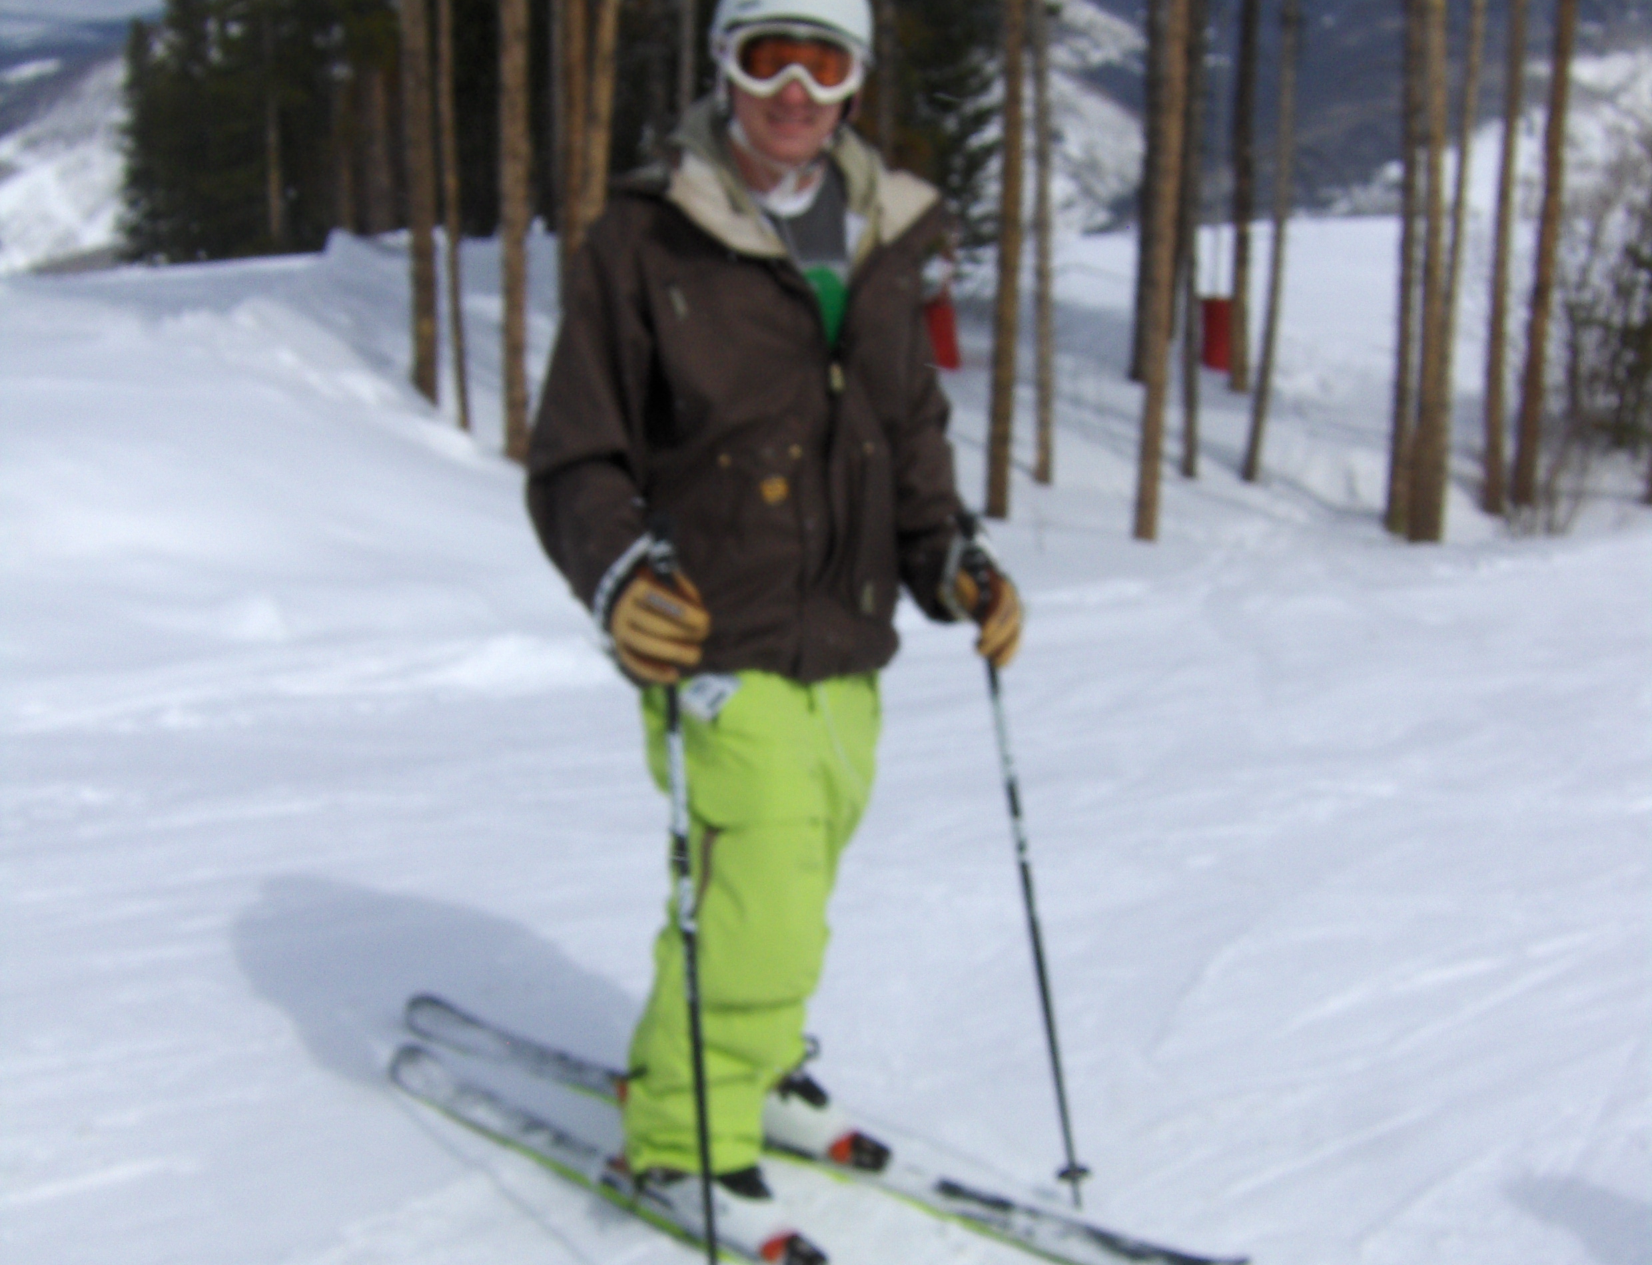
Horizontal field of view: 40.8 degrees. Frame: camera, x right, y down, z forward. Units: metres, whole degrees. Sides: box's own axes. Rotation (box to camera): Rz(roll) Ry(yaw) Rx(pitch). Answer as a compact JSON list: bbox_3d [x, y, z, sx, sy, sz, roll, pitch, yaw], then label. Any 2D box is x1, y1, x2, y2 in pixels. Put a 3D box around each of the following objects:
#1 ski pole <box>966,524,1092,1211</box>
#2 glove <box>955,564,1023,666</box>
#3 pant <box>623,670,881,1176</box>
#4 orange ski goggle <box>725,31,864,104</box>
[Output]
[{"bbox_3d":[0.300,0.382,3.254,0.060,1.167,0.068,-28,30,-33],"label":"ski pole"},{"bbox_3d":[0.221,-0.025,3.050,0.095,0.145,0.125,-12,19,-38],"label":"glove"},{"bbox_3d":[-0.115,0.337,3.330,0.430,0.940,0.340,-13,19,-40],"label":"pant"},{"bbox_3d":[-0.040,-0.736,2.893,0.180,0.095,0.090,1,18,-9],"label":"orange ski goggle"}]

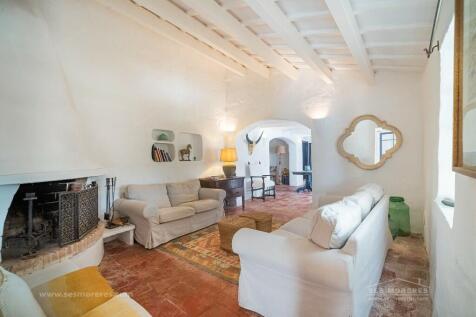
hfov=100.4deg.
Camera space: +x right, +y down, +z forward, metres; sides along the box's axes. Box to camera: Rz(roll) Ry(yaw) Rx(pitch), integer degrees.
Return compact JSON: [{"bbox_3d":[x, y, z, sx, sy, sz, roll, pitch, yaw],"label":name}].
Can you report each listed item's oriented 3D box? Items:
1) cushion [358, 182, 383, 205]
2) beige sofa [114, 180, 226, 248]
[{"bbox_3d":[1.602,0.577,2.480,0.210,0.440,0.560,17,10,40],"label":"cushion"},{"bbox_3d":[-1.137,0.843,3.683,0.890,0.850,1.790,-1,-1,35],"label":"beige sofa"}]

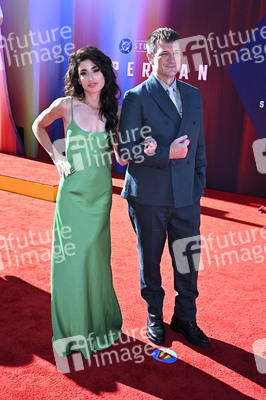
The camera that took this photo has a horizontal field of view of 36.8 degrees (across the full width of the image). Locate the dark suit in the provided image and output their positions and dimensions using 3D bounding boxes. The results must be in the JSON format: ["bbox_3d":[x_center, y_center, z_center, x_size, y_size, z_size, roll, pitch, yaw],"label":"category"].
[{"bbox_3d":[0.163,0.041,2.310,0.520,1.470,0.380,-1,13,-20],"label":"dark suit"}]

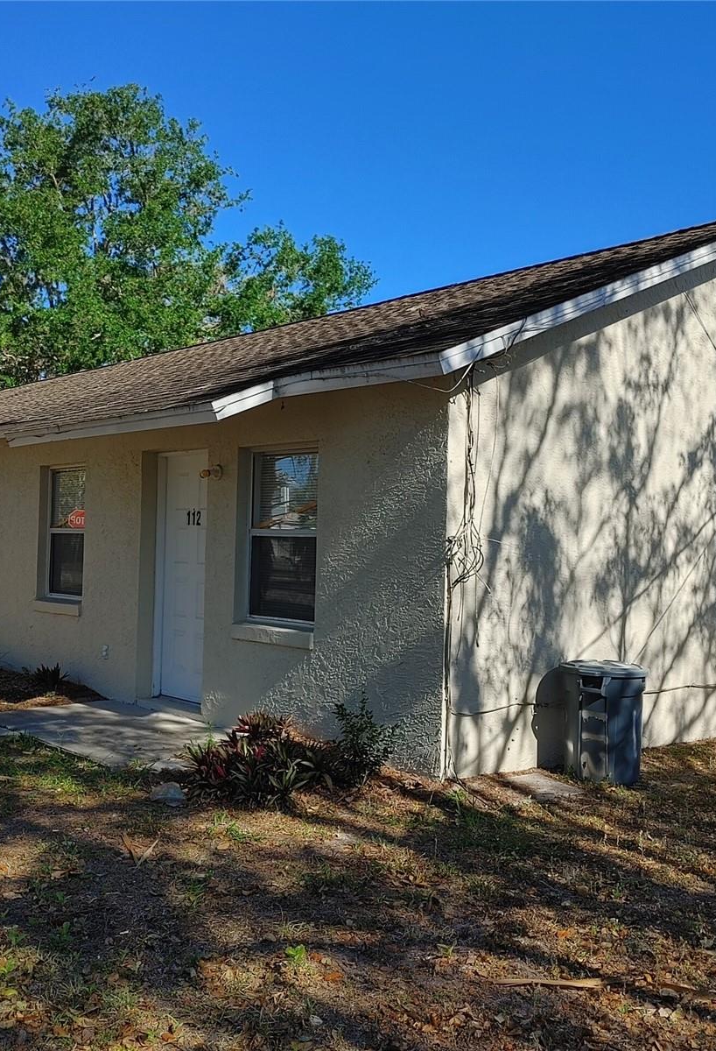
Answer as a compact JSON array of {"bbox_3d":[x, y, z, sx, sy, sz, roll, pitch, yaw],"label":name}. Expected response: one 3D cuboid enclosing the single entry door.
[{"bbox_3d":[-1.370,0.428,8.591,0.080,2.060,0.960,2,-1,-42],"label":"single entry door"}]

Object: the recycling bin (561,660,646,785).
[{"bbox_3d":[1.579,1.256,6.737,0.510,0.720,0.510,0,-2,40],"label":"recycling bin"}]

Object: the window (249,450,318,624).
[{"bbox_3d":[-0.479,0.076,7.623,0.100,1.280,0.960,3,-2,-42],"label":"window"}]

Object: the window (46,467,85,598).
[{"bbox_3d":[-2.717,0.077,10.021,0.100,1.290,0.930,2,-1,-42],"label":"window"}]

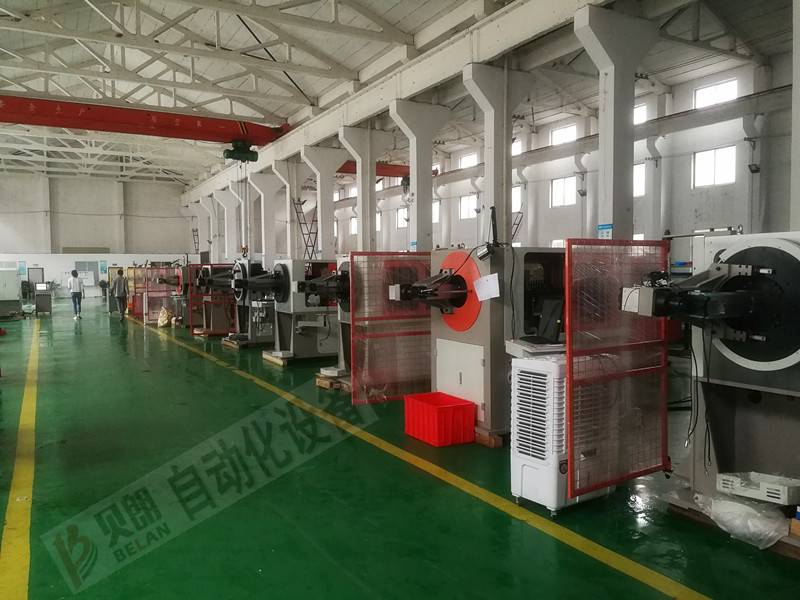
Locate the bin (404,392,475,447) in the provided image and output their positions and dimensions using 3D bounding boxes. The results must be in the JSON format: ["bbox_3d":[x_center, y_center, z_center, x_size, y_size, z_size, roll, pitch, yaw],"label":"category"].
[{"bbox_3d":[0.379,1.149,6.052,0.420,0.372,0.604,-2,3,-29],"label":"bin"}]

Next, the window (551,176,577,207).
[{"bbox_3d":[8.157,-5.360,31.000,0.150,1.420,1.780,-2,3,-30],"label":"window"}]

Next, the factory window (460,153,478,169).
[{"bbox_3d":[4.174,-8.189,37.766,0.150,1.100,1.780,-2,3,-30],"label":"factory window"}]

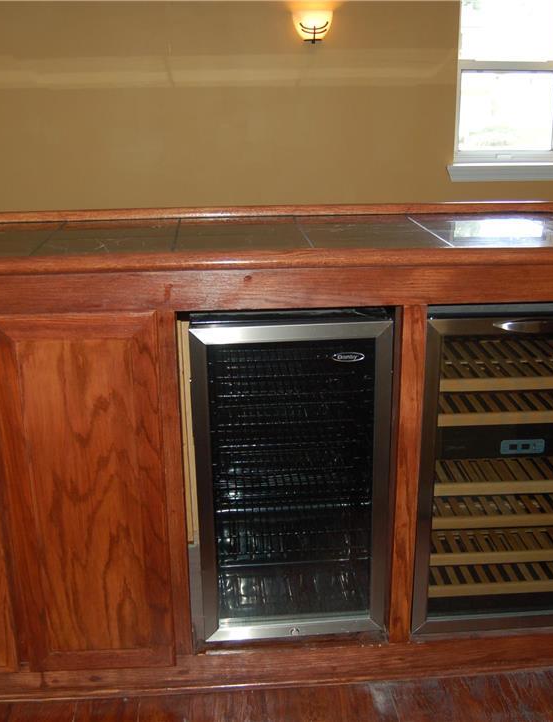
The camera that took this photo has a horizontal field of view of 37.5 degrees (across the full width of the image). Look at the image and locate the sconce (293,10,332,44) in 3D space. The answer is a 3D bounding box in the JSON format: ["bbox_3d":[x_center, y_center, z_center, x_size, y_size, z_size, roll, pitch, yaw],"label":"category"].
[{"bbox_3d":[0.162,-1.491,3.640,0.175,0.142,0.110,-2,18,-4],"label":"sconce"}]

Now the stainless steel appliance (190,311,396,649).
[{"bbox_3d":[0.023,0.229,2.139,0.450,0.825,0.510,-2,18,-4],"label":"stainless steel appliance"}]

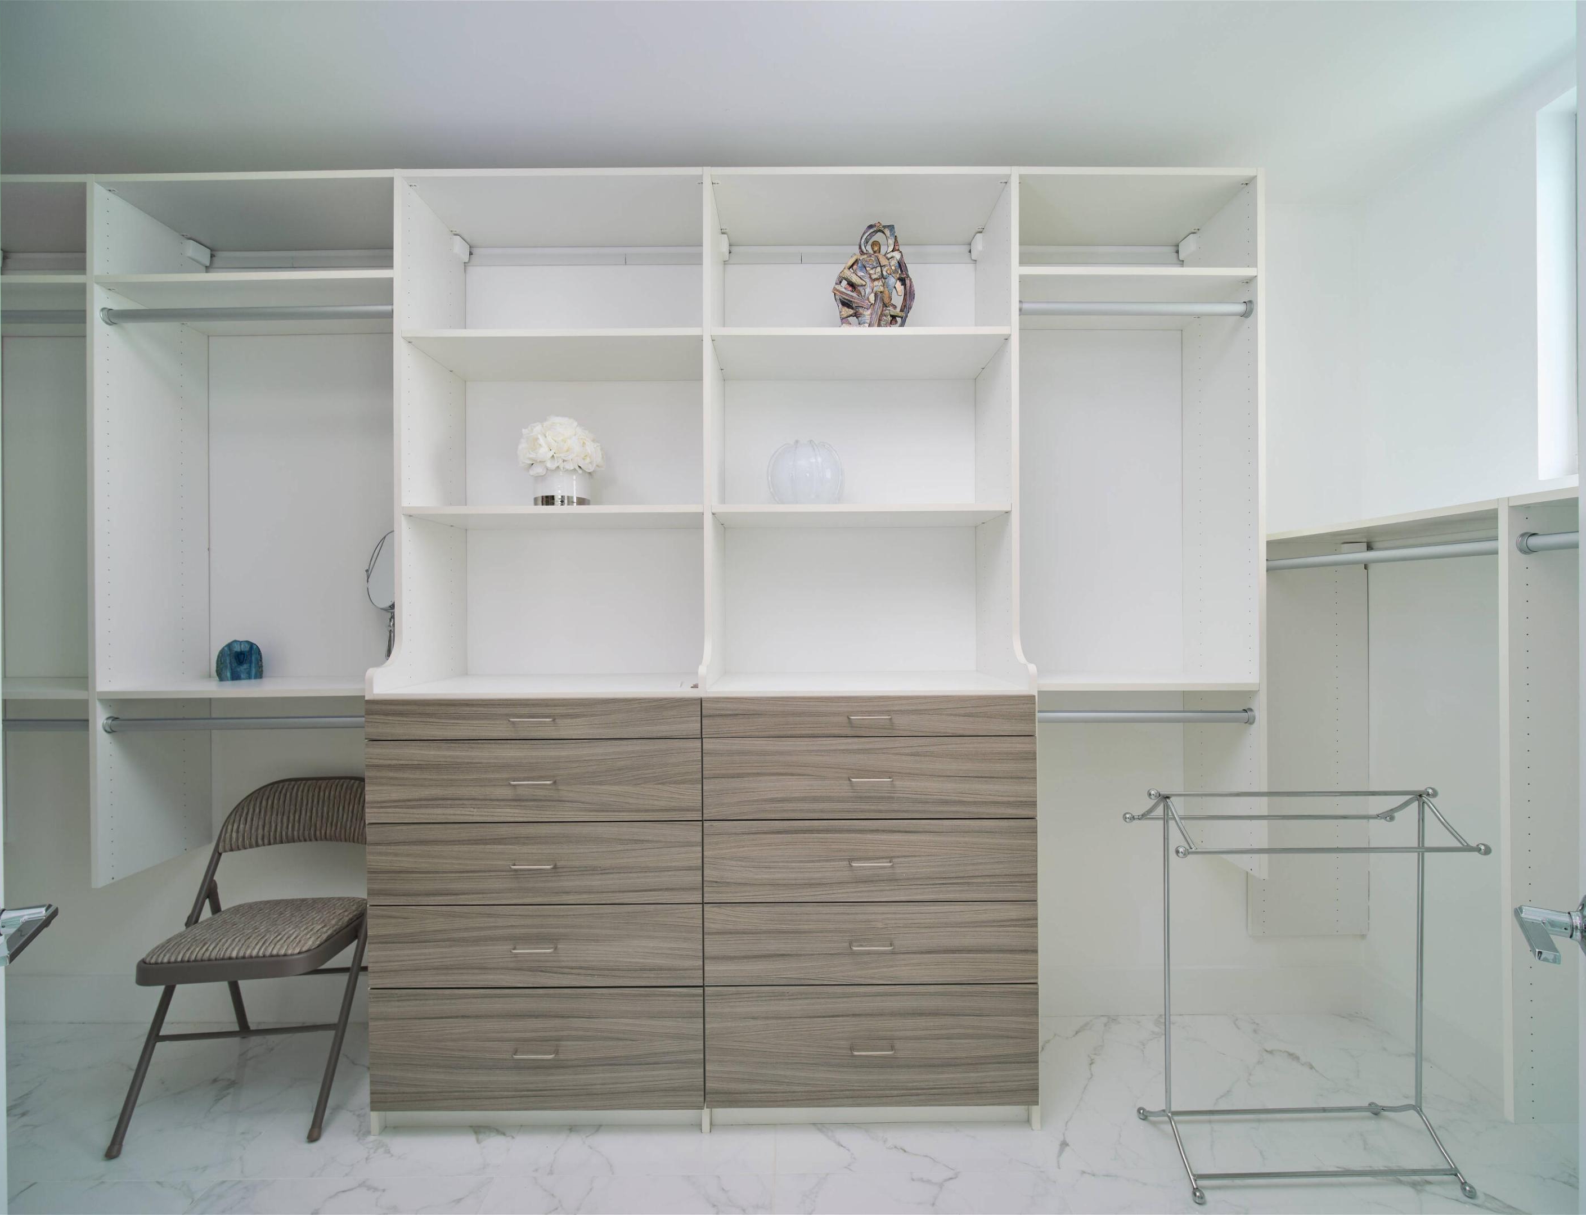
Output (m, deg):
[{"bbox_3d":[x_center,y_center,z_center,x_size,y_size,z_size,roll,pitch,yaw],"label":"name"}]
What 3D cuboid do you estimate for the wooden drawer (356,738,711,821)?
[{"bbox_3d":[-0.600,0.404,1.729,0.774,0.188,0.420,0,0,0],"label":"wooden drawer"}]

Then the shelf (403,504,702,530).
[{"bbox_3d":[-0.605,-0.248,1.825,0.762,0.020,0.330,0,0,0],"label":"shelf"}]

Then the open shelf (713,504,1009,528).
[{"bbox_3d":[0.174,-0.250,1.823,0.753,0.019,0.326,0,0,0],"label":"open shelf"}]

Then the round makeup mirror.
[{"bbox_3d":[-1.126,-0.004,1.838,0.215,0.420,0.135,0,0,28],"label":"round makeup mirror"}]

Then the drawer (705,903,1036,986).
[{"bbox_3d":[0.182,0.783,1.731,0.773,0.188,0.420,0,0,0],"label":"drawer"}]

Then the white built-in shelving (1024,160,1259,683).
[{"bbox_3d":[0.880,-0.448,1.824,0.616,1.329,0.326,0,0,0],"label":"white built-in shelving"}]

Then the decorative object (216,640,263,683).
[{"bbox_3d":[-1.608,0.153,1.909,0.112,0.116,0.060,0,0,-25],"label":"decorative object"}]

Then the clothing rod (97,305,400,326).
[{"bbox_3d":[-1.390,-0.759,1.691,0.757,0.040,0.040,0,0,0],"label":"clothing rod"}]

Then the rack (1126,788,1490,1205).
[{"bbox_3d":[1.129,0.821,1.476,0.660,0.829,0.250,0,0,-1],"label":"rack"}]

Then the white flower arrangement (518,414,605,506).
[{"bbox_3d":[-0.647,-0.396,1.828,0.237,0.278,0.237,0,0,0],"label":"white flower arrangement"}]

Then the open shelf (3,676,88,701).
[{"bbox_3d":[-2.088,0.226,1.819,0.603,0.019,0.326,0,0,0],"label":"open shelf"}]

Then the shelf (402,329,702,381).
[{"bbox_3d":[-0.608,-0.696,1.825,0.762,0.020,0.330,0,0,0],"label":"shelf"}]

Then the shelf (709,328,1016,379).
[{"bbox_3d":[0.174,-0.700,1.826,0.762,0.020,0.330,0,0,0],"label":"shelf"}]

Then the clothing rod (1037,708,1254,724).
[{"bbox_3d":[0.885,0.287,1.699,0.605,0.037,0.037,0,0,0],"label":"clothing rod"}]

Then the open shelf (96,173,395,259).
[{"bbox_3d":[-1.390,-1.092,1.823,0.757,0.020,0.330,0,0,0],"label":"open shelf"}]

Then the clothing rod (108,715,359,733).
[{"bbox_3d":[-1.381,0.302,1.697,0.755,0.037,0.037,0,0,0],"label":"clothing rod"}]

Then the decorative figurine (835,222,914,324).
[{"bbox_3d":[0.217,-0.884,1.800,0.219,0.347,0.100,0,0,0],"label":"decorative figurine"}]

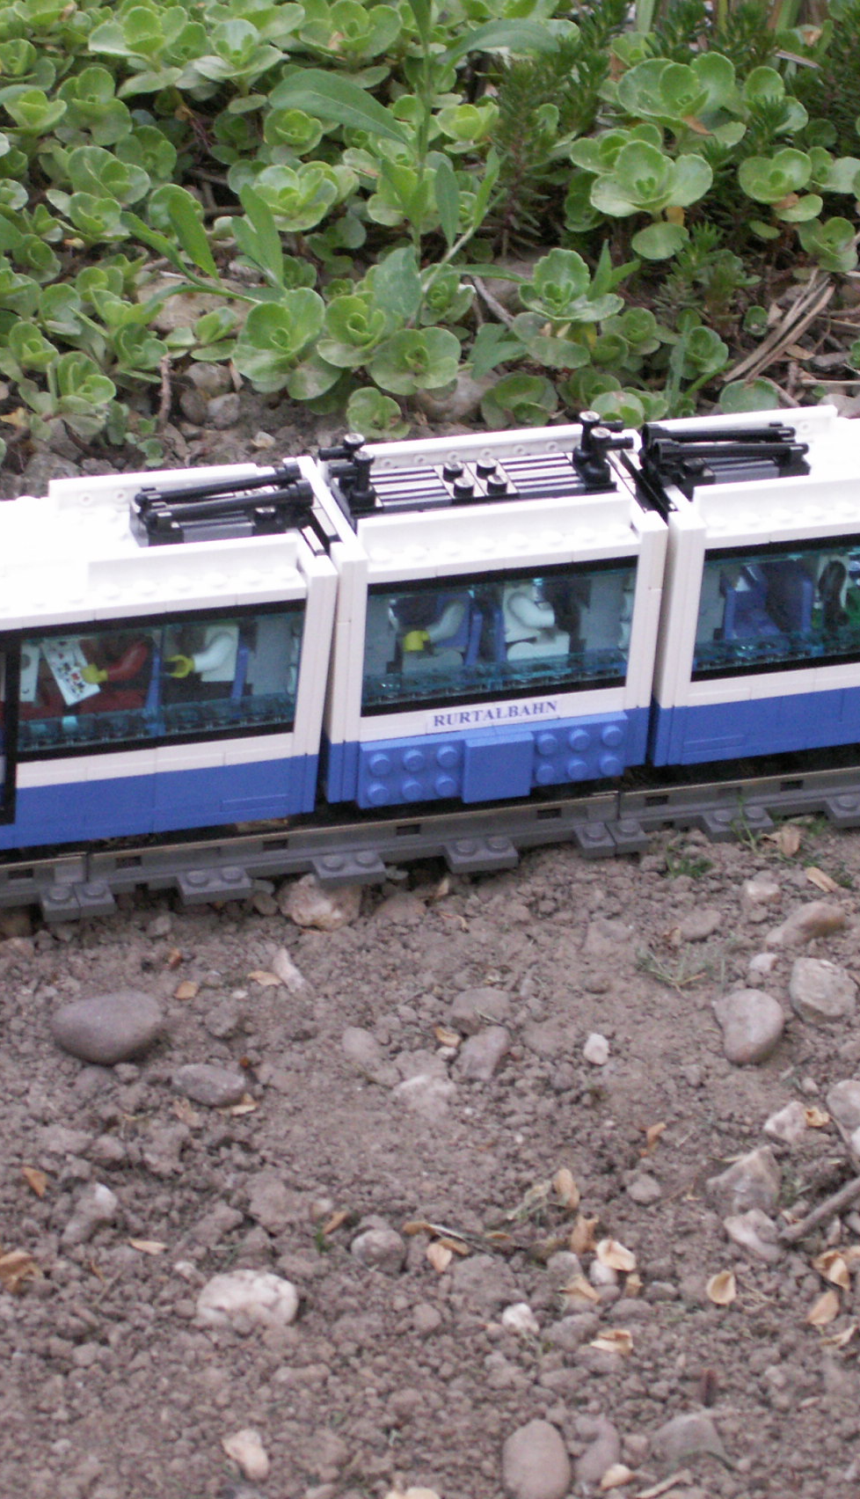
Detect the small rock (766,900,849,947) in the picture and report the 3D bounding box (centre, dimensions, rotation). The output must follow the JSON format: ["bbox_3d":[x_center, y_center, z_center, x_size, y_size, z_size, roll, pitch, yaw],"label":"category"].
[{"bbox_3d":[0.089,0.041,0.842,0.024,0.008,0.011,-18,39,-31],"label":"small rock"}]

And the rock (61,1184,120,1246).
[{"bbox_3d":[-0.069,0.094,0.726,0.009,0.009,0.017,21,36,24],"label":"rock"}]

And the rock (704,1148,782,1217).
[{"bbox_3d":[0.066,0.092,0.757,0.017,0.013,0.016,4,33,0],"label":"rock"}]

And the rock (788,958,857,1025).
[{"bbox_3d":[0.088,0.054,0.800,0.015,0.012,0.018,3,33,-2],"label":"rock"}]

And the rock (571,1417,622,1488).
[{"bbox_3d":[0.032,0.134,0.680,0.009,0.009,0.017,15,34,17],"label":"rock"}]

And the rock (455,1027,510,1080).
[{"bbox_3d":[0.012,0.066,0.775,0.010,0.008,0.017,16,35,18],"label":"rock"}]

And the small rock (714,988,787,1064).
[{"bbox_3d":[0.070,0.061,0.786,0.015,0.013,0.020,7,33,5],"label":"small rock"}]

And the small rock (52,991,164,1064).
[{"bbox_3d":[-0.070,0.060,0.772,0.024,0.013,0.019,7,33,5],"label":"small rock"}]

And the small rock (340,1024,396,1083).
[{"bbox_3d":[-0.013,0.067,0.780,0.011,0.009,0.017,-15,37,-27],"label":"small rock"}]

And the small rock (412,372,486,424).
[{"bbox_3d":[0.006,-0.101,1.031,0.022,0.014,0.018,4,33,0],"label":"small rock"}]

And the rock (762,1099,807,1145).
[{"bbox_3d":[0.077,0.081,0.777,0.010,0.009,0.011,-7,34,-17],"label":"rock"}]

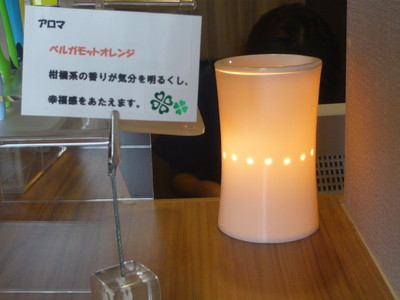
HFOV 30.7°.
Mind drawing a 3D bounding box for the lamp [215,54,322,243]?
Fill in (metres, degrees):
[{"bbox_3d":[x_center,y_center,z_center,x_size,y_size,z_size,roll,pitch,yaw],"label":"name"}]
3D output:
[{"bbox_3d":[0.048,-0.003,0.510,0.073,0.117,0.073,-2,17,0],"label":"lamp"}]

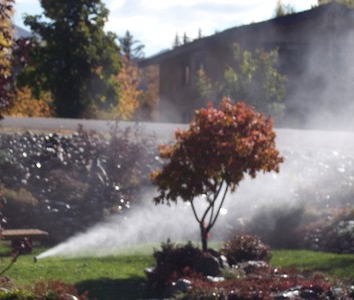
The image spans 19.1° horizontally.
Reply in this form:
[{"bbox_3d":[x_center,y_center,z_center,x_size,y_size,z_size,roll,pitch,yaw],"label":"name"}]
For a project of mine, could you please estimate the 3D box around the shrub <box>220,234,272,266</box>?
[{"bbox_3d":[1.157,1.673,17.500,0.830,0.520,0.750,0,4,0],"label":"shrub"}]

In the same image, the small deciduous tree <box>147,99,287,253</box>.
[{"bbox_3d":[0.676,0.428,18.000,2.280,2.600,2.100,0,4,0],"label":"small deciduous tree"}]

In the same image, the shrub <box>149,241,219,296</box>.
[{"bbox_3d":[0.121,1.905,16.900,1.180,0.820,1.000,0,4,0],"label":"shrub"}]

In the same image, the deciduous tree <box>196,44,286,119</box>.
[{"bbox_3d":[2.718,-2.718,45.000,3.850,3.600,3.600,0,4,0],"label":"deciduous tree"}]

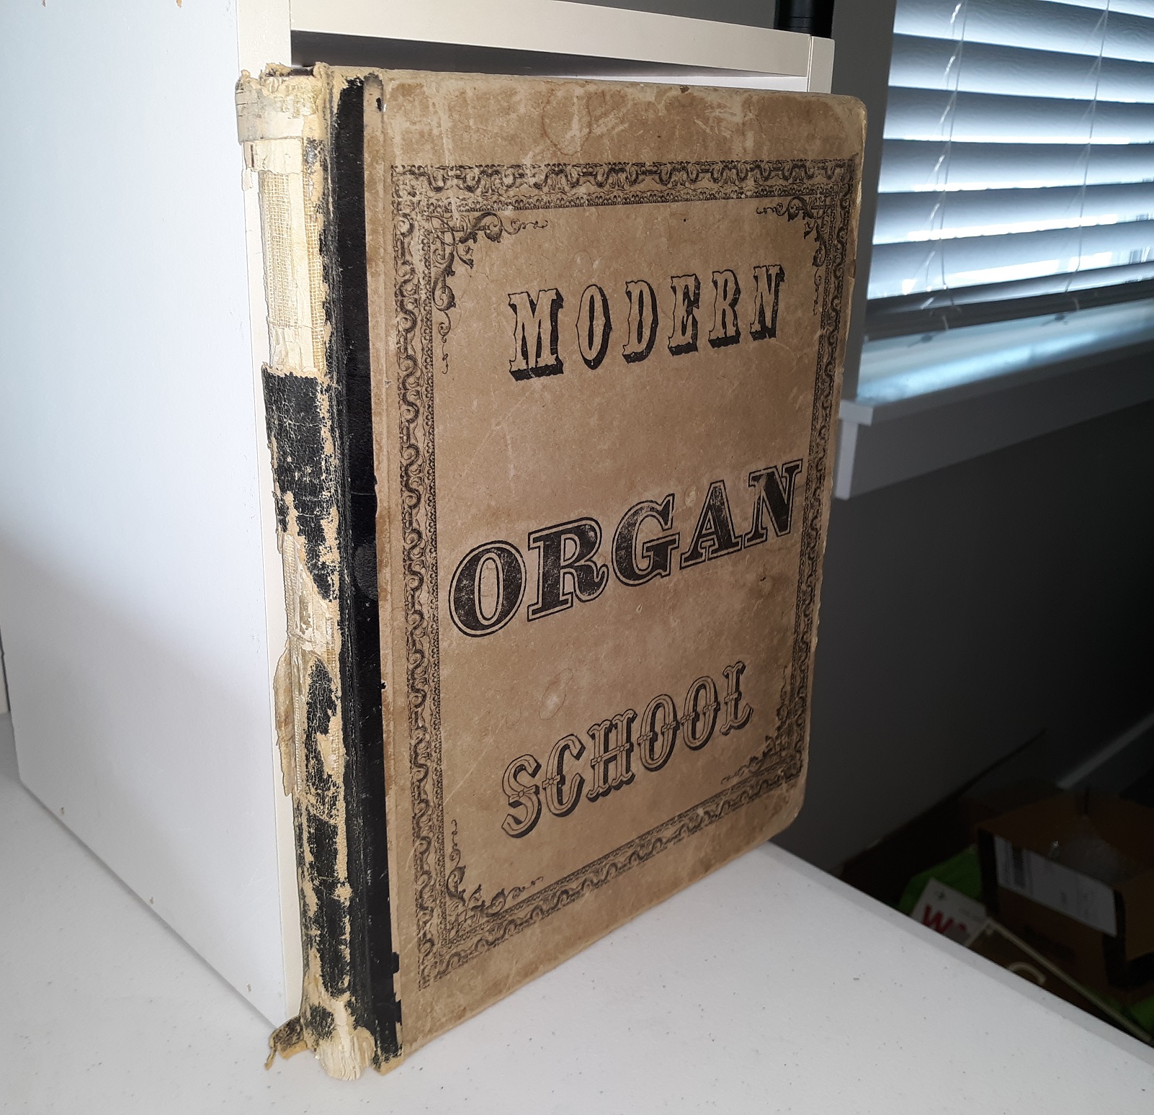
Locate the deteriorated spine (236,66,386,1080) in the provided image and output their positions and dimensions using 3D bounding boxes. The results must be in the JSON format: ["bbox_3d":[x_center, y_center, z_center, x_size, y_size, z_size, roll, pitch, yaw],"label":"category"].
[{"bbox_3d":[-0.082,0.023,0.394,0.022,0.340,0.037,-16,26,-40],"label":"deteriorated spine"}]

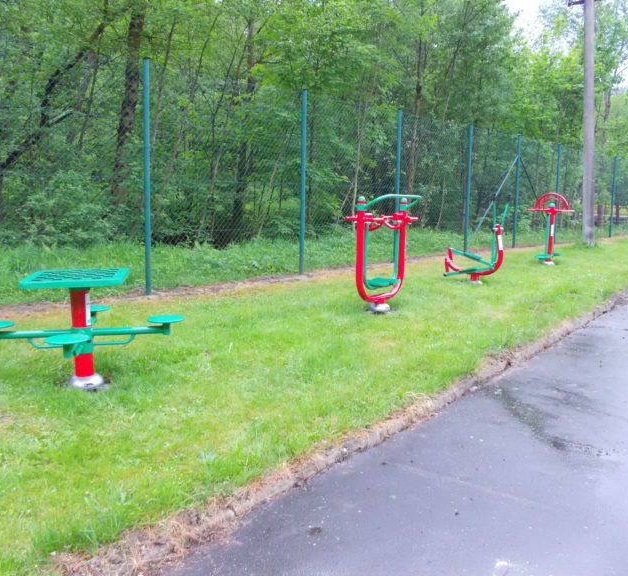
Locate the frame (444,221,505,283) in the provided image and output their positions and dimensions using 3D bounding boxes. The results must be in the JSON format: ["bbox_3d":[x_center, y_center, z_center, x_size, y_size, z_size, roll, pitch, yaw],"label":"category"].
[{"bbox_3d":[2.737,-0.593,10.907,1.020,1.034,0.360,8,10,40],"label":"frame"}]

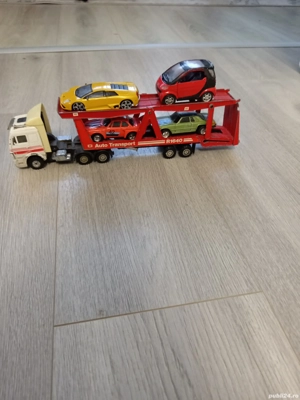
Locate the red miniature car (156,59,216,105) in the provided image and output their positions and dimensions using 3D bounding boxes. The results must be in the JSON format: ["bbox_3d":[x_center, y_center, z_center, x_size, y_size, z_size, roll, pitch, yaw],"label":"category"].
[{"bbox_3d":[0.045,-0.163,0.426,0.073,0.045,0.045,-6,42,-10],"label":"red miniature car"}]

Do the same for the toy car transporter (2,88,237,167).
[{"bbox_3d":[-0.028,-0.107,0.455,0.332,0.089,0.046,-6,42,-10],"label":"toy car transporter"}]

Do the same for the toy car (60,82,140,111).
[{"bbox_3d":[-0.067,-0.141,0.414,0.104,0.026,0.047,-6,42,-10],"label":"toy car"}]

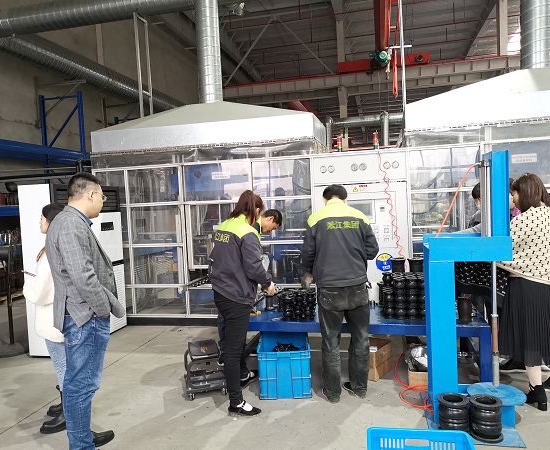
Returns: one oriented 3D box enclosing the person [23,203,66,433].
[{"bbox_3d":[-1.635,0.649,3.409,0.380,1.600,0.450,-3,3,-13],"label":"person"}]

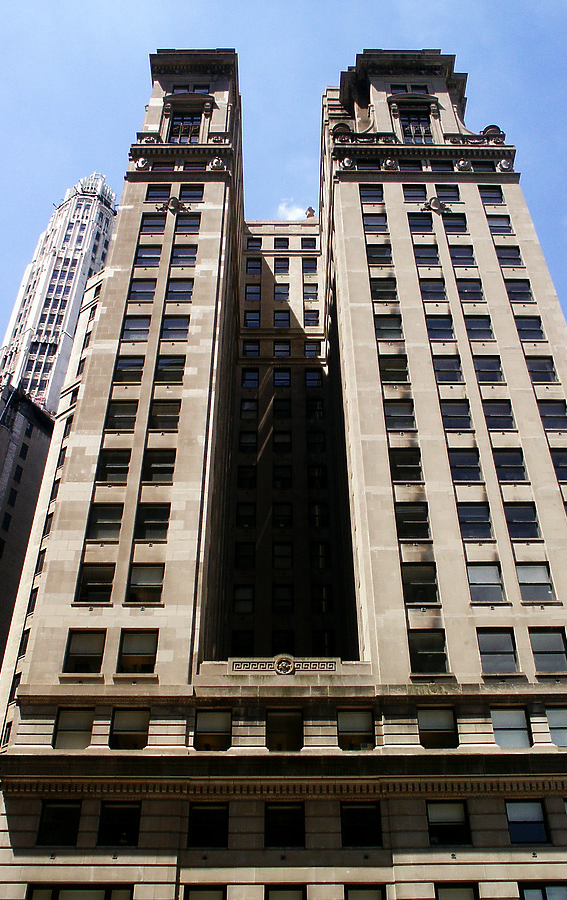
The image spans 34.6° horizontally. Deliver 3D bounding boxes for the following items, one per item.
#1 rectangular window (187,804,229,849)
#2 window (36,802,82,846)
[{"bbox_3d":[-2.829,14.248,34.528,1.534,1.711,0.200,0,-42,0],"label":"rectangular window"},{"bbox_3d":[-8.299,13.851,33.749,1.472,1.698,0.200,0,-42,0],"label":"window"}]

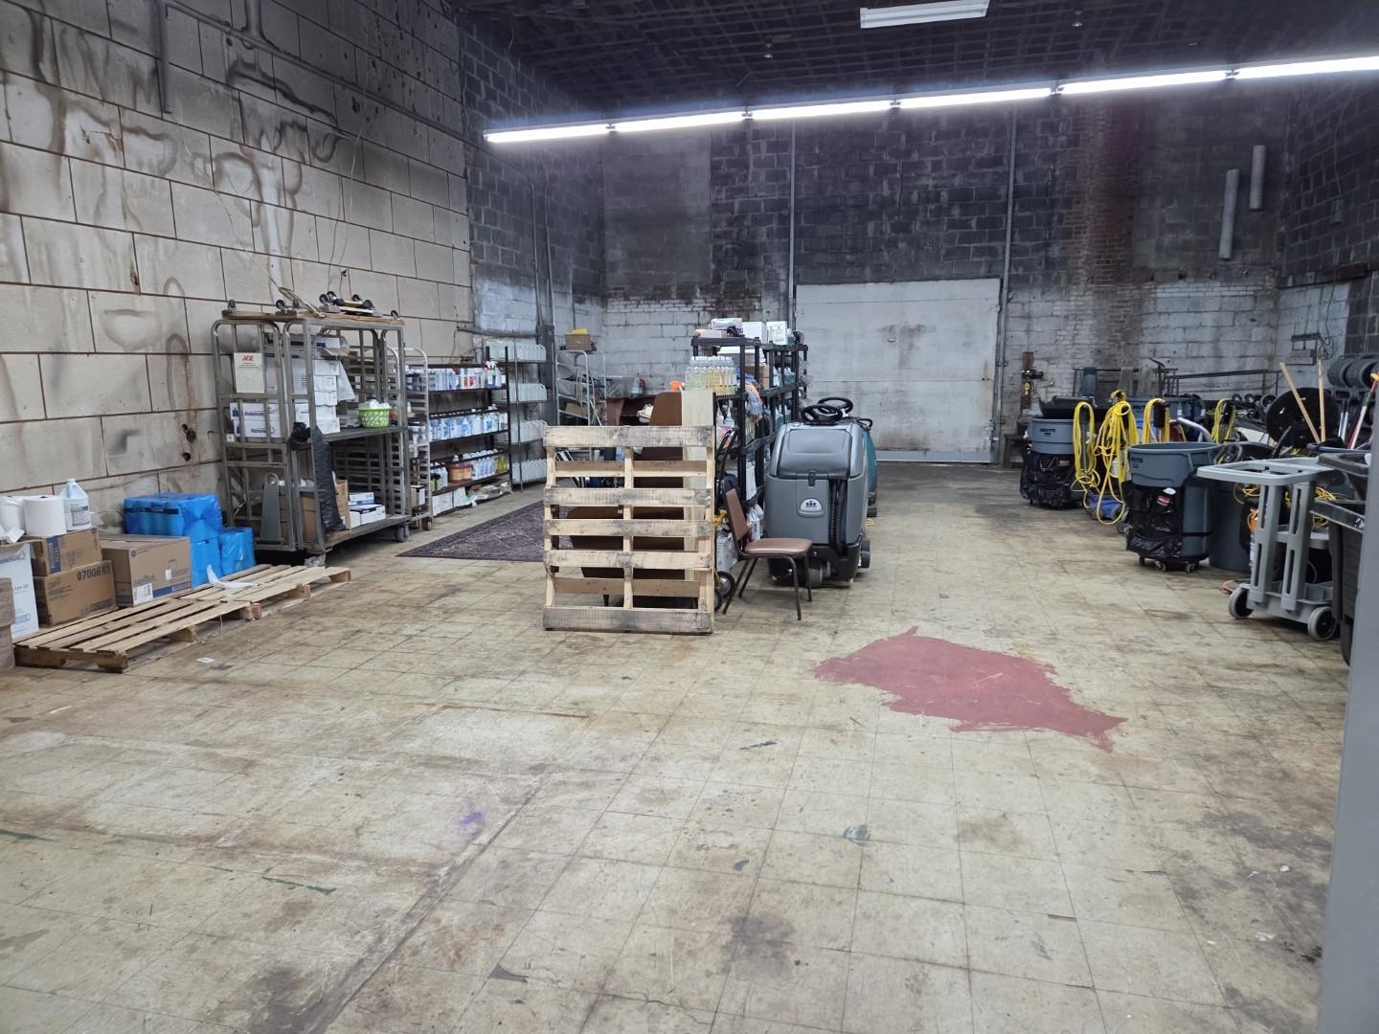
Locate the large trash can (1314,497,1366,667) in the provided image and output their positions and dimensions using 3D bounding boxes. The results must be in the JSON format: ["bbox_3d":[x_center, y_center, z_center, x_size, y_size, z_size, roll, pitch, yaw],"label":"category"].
[{"bbox_3d":[3.423,0.375,4.386,0.620,0.850,0.680,2,10,14],"label":"large trash can"}]

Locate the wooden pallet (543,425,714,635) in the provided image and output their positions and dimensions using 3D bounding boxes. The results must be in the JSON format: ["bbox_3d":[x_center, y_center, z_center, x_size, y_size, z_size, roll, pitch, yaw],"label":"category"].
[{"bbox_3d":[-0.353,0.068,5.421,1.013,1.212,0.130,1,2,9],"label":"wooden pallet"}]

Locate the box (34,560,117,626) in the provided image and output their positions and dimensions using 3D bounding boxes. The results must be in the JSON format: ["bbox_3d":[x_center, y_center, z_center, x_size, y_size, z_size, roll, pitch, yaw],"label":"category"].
[{"bbox_3d":[-3.842,0.449,5.548,0.440,0.288,0.445,2,10,17],"label":"box"}]

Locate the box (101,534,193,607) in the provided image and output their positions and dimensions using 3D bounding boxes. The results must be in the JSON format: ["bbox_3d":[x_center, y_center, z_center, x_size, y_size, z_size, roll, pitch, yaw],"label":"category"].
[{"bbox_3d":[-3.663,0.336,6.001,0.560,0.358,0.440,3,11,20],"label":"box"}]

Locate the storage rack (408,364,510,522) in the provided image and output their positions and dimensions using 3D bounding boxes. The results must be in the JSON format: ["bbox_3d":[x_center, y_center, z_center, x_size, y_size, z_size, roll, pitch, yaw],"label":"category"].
[{"bbox_3d":[-2.708,-1.035,10.323,0.360,1.810,2.360,2,10,14],"label":"storage rack"}]

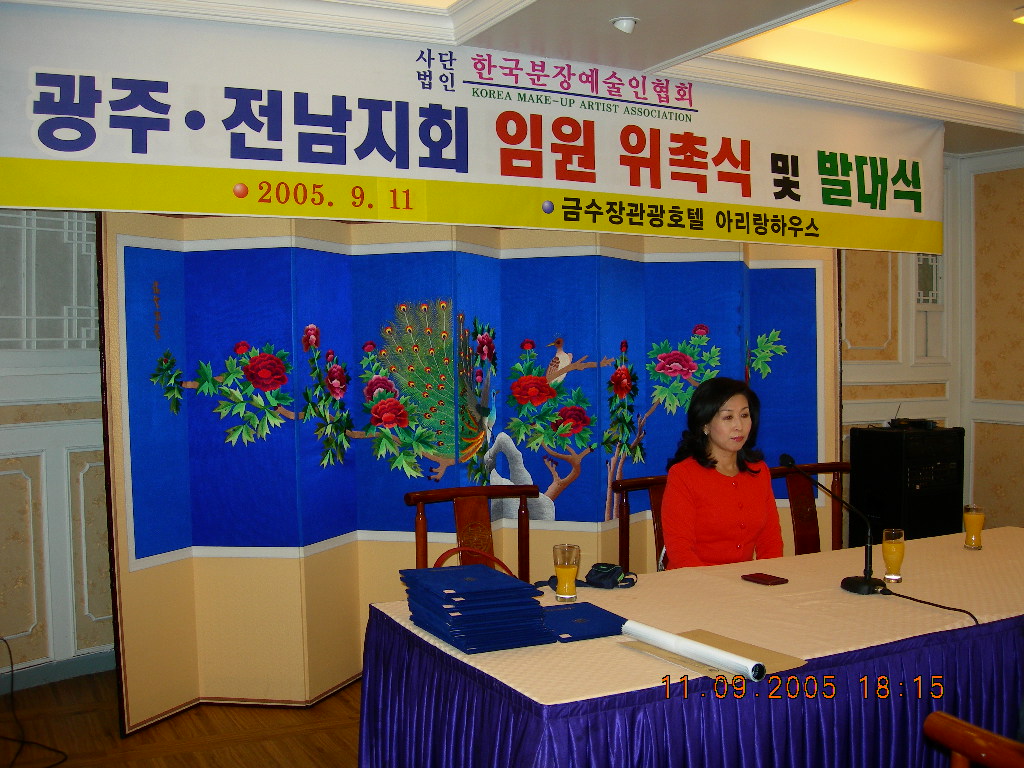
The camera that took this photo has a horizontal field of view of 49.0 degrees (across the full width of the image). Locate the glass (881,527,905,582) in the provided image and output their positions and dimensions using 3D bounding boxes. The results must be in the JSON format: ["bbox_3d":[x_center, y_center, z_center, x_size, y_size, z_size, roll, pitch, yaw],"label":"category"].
[{"bbox_3d":[1.079,0.485,3.175,0.065,0.142,0.065,-1,2,-27],"label":"glass"}]

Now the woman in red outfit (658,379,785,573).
[{"bbox_3d":[0.790,0.632,3.586,0.460,1.300,0.720,-1,2,-27],"label":"woman in red outfit"}]

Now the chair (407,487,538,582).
[{"bbox_3d":[-0.026,0.824,3.524,0.500,0.940,0.520,-1,2,-23],"label":"chair"}]

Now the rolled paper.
[{"bbox_3d":[0.377,0.568,2.411,0.036,0.036,0.430,-1,2,-31],"label":"rolled paper"}]

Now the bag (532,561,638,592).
[{"bbox_3d":[0.208,0.539,3.155,0.270,0.067,0.130,0,2,12],"label":"bag"}]

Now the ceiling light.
[{"bbox_3d":[0.429,-1.355,4.245,0.113,0.055,0.113,0,2,0],"label":"ceiling light"}]

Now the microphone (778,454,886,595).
[{"bbox_3d":[0.910,0.381,3.186,0.345,0.360,0.125,1,2,41],"label":"microphone"}]

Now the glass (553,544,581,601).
[{"bbox_3d":[0.145,0.503,2.988,0.070,0.142,0.070,0,2,0],"label":"glass"}]

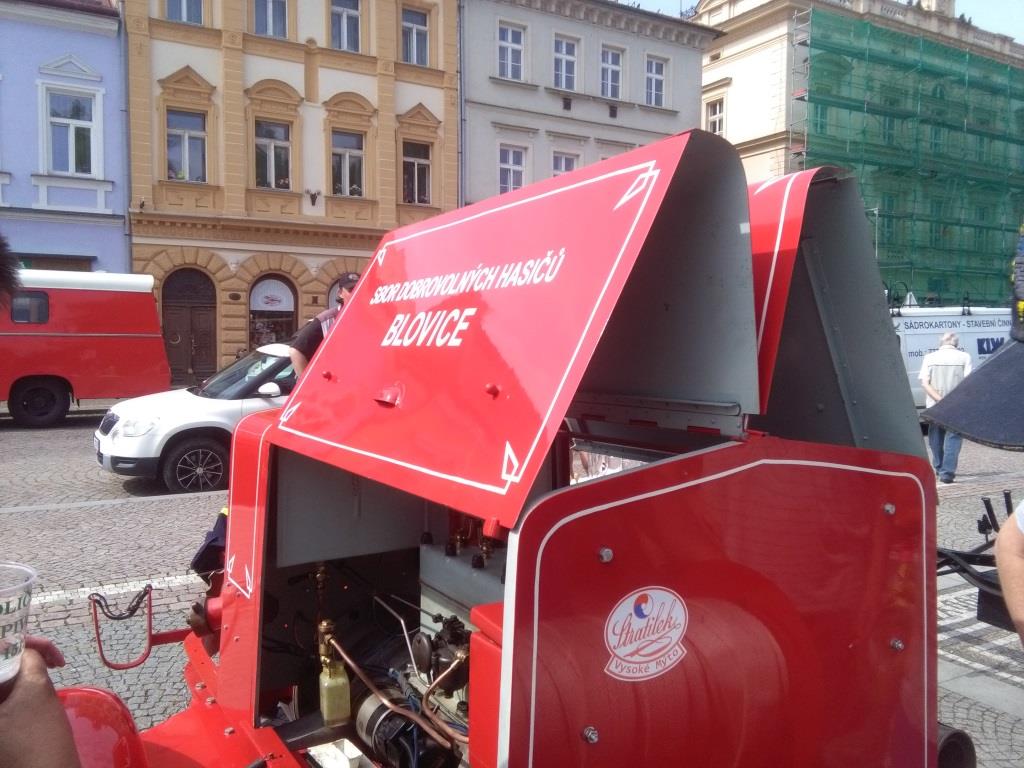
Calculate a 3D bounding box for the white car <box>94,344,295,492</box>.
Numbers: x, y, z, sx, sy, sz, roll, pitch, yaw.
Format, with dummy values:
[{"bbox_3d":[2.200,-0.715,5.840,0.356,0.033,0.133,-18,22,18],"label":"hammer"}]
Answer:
[{"bbox_3d":[-2.712,0.340,10.113,4.220,1.690,1.840,-1,3,-32],"label":"white car"}]

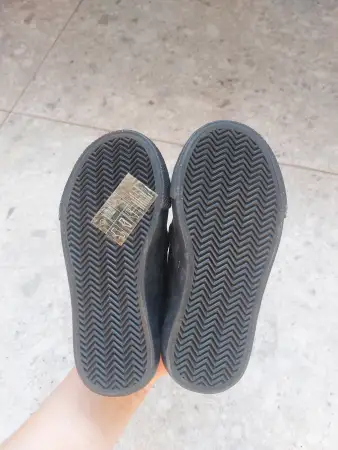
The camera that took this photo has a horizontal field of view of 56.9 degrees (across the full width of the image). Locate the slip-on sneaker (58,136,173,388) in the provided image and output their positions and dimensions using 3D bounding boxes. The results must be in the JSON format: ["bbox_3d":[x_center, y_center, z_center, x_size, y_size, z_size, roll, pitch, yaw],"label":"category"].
[{"bbox_3d":[-0.040,0.028,0.289,0.087,0.082,0.214,-1,84,5],"label":"slip-on sneaker"}]

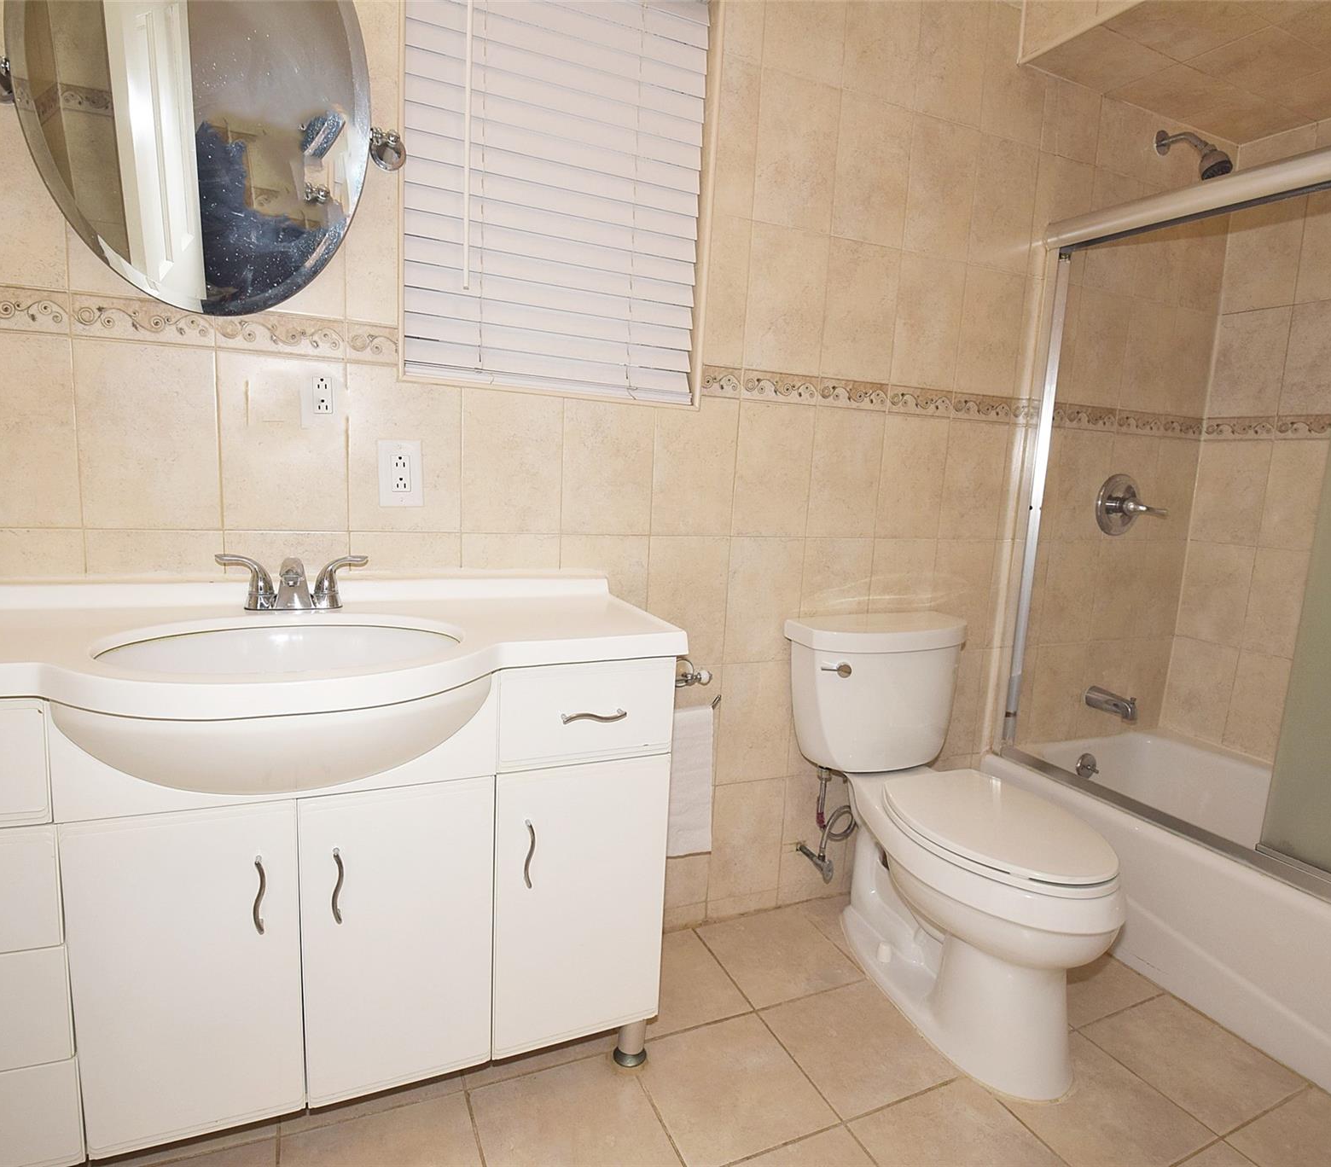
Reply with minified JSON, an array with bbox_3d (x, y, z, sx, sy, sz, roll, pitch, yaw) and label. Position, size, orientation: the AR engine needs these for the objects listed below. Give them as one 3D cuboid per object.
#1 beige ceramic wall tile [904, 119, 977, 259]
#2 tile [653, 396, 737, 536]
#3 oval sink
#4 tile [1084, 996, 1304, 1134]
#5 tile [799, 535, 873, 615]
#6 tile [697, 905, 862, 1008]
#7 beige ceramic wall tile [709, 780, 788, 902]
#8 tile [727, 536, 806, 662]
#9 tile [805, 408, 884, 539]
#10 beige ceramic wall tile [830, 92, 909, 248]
[{"bbox_3d":[0.659,-0.939,1.742,0.200,0.303,0.010,-1,9,-22],"label":"beige ceramic wall tile"},{"bbox_3d":[0.064,-0.259,1.621,0.200,0.303,0.010,-1,9,-22],"label":"tile"},{"bbox_3d":[-0.527,0.164,1.040,0.465,0.150,0.315,-1,9,-22],"label":"oval sink"},{"bbox_3d":[1.062,0.964,1.478,0.299,0.010,0.286,-1,10,-25],"label":"tile"},{"bbox_3d":[0.425,0.039,1.817,0.200,0.303,0.010,-1,9,-22],"label":"tile"},{"bbox_3d":[0.264,0.883,1.732,0.300,0.010,0.300,-1,9,-22],"label":"tile"},{"bbox_3d":[0.204,0.651,1.845,0.202,0.307,0.010,-1,10,-22],"label":"beige ceramic wall tile"},{"bbox_3d":[0.241,0.041,1.776,0.201,0.304,0.010,-1,9,-21],"label":"tile"},{"bbox_3d":[0.442,-0.267,1.789,0.202,0.307,0.010,-1,9,-22],"label":"tile"},{"bbox_3d":[0.479,-0.948,1.688,0.202,0.307,0.010,-1,9,-22],"label":"beige ceramic wall tile"}]

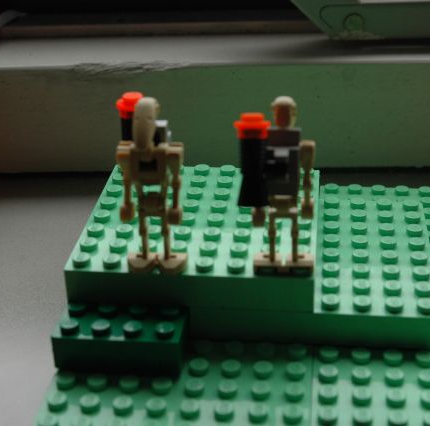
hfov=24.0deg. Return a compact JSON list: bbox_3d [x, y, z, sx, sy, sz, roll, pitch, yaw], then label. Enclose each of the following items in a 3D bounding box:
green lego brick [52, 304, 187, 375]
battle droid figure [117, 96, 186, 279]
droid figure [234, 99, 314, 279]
[{"bbox_3d":[-0.023,0.031,0.257,0.032,0.011,0.016,2,28,6],"label":"green lego brick"},{"bbox_3d":[-0.015,-0.008,0.252,0.018,0.046,0.015,2,28,6],"label":"battle droid figure"},{"bbox_3d":[0.015,-0.005,0.244,0.018,0.046,0.015,2,28,6],"label":"droid figure"}]

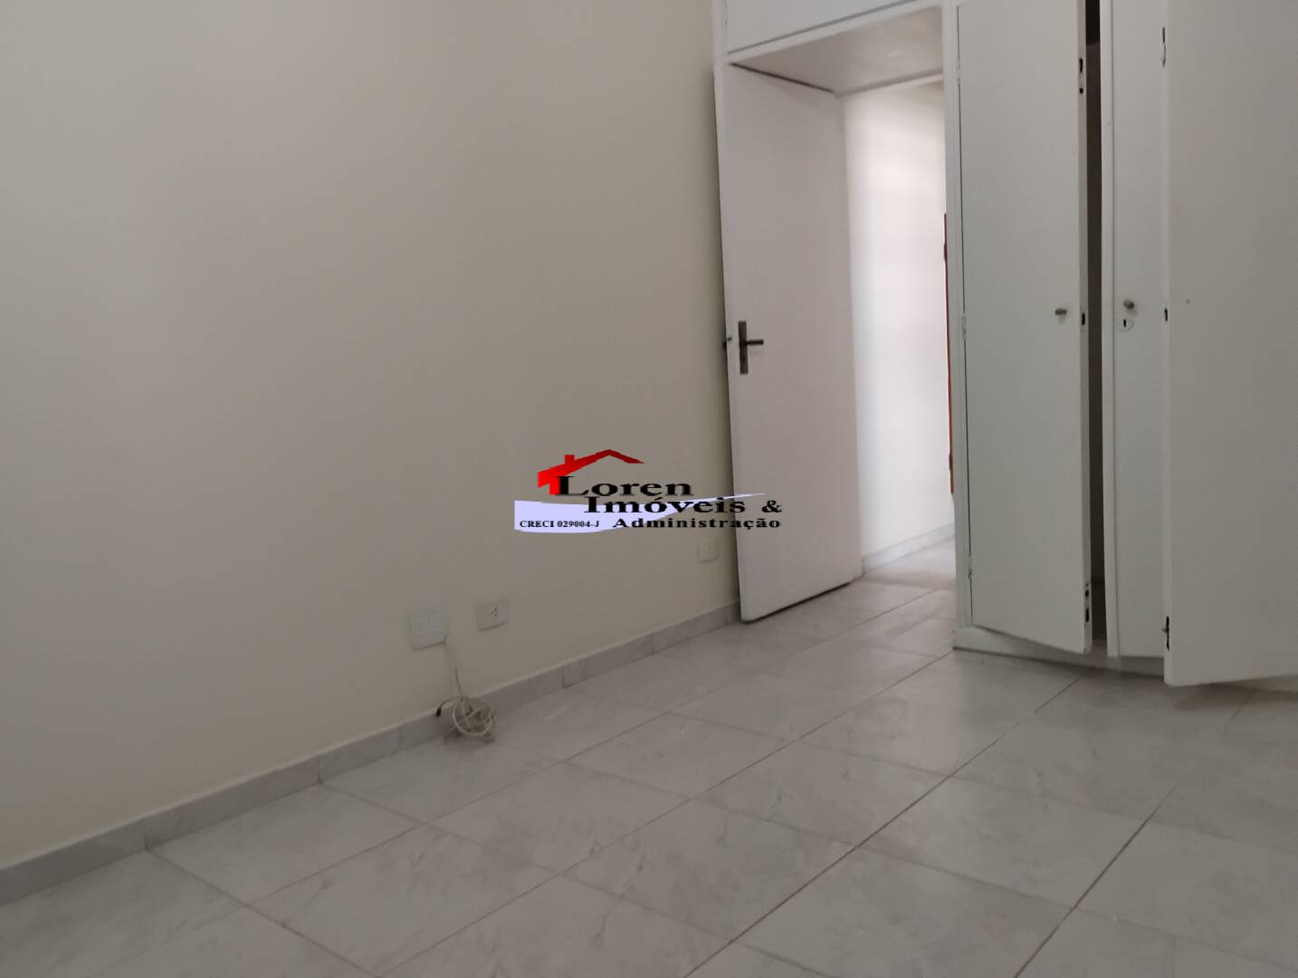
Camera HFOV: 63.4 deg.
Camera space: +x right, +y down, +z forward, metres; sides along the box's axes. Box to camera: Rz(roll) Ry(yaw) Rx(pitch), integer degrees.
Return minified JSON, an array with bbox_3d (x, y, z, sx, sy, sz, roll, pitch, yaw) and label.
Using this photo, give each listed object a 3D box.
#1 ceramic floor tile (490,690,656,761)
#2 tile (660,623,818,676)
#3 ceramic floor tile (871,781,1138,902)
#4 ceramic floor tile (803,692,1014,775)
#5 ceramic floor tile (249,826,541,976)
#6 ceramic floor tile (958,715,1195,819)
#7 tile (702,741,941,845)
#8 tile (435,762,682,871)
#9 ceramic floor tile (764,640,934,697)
[{"bbox_3d":[-0.250,0.688,3.085,0.445,0.012,0.445,3,9,40],"label":"ceramic floor tile"},{"bbox_3d":[0.333,0.577,3.811,0.455,0.010,0.450,2,9,41],"label":"tile"},{"bbox_3d":[0.762,0.740,2.253,0.450,0.010,0.450,2,9,41],"label":"ceramic floor tile"},{"bbox_3d":[0.718,0.665,2.883,0.450,0.010,0.450,2,9,41],"label":"ceramic floor tile"},{"bbox_3d":[-0.491,0.818,2.128,0.445,0.012,0.445,3,9,40],"label":"ceramic floor tile"},{"bbox_3d":[1.057,0.679,2.587,0.450,0.010,0.450,2,9,41],"label":"ceramic floor tile"},{"bbox_3d":[0.423,0.727,2.549,0.450,0.010,0.450,2,9,41],"label":"tile"},{"bbox_3d":[-0.203,0.761,2.463,0.445,0.012,0.445,3,9,40],"label":"tile"},{"bbox_3d":[0.674,0.591,3.514,0.450,0.010,0.450,2,9,41],"label":"ceramic floor tile"}]

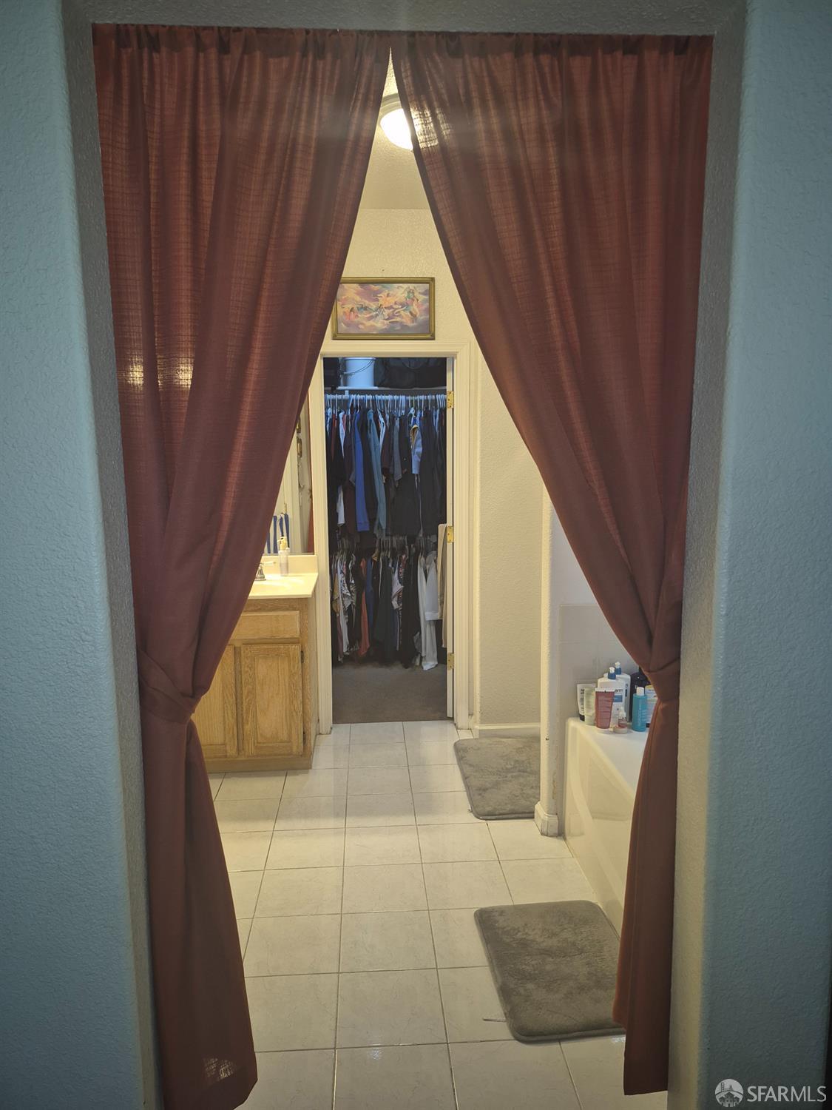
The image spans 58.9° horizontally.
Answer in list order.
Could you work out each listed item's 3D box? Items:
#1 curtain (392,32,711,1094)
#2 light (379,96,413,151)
[{"bbox_3d":[0.261,0.125,1.469,0.586,2.141,0.120,-1,7,-4],"label":"curtain"},{"bbox_3d":[0.010,-1.624,2.816,0.335,0.112,0.335,-1,7,-4],"label":"light"}]

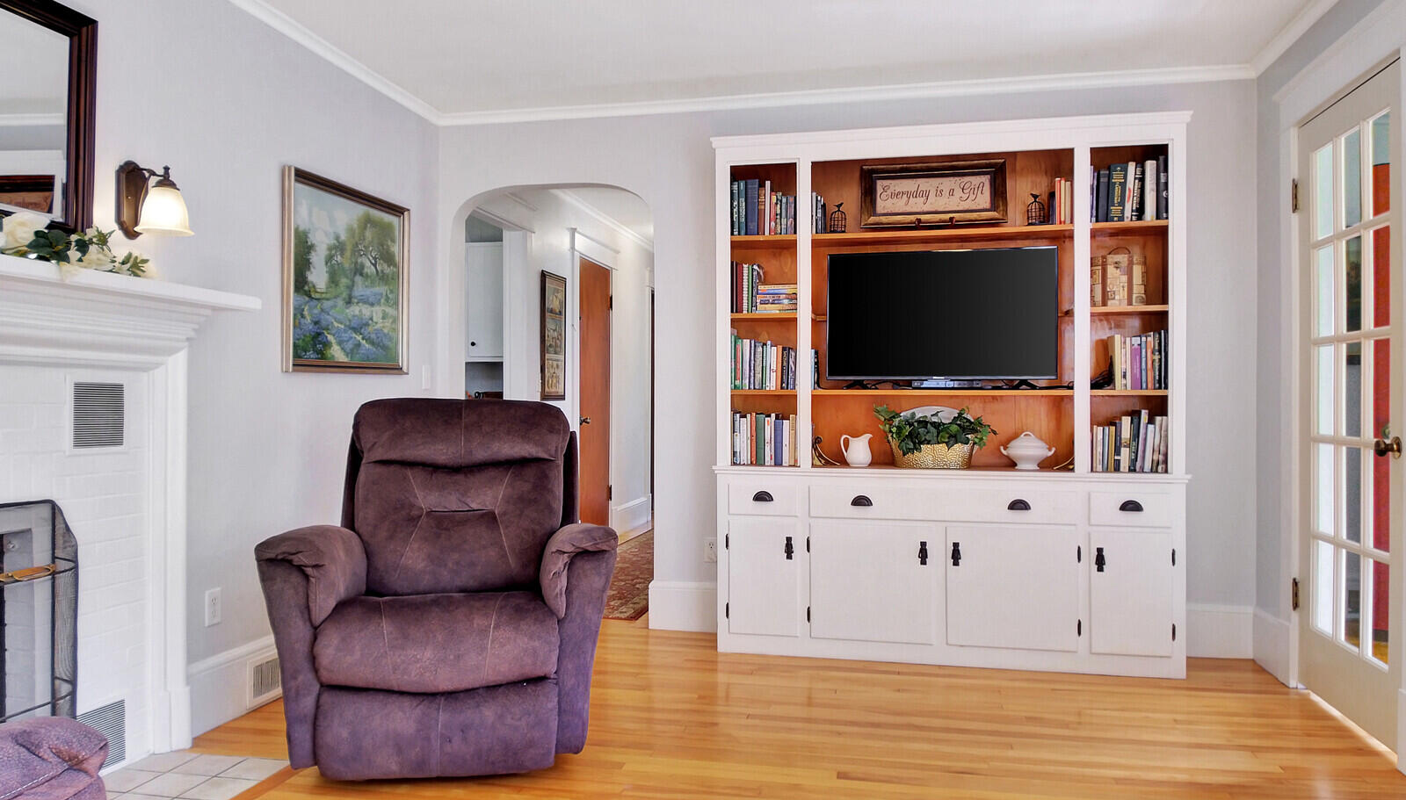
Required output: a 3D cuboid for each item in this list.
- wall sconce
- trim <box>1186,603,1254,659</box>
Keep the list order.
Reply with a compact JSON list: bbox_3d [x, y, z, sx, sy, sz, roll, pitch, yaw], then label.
[{"bbox_3d":[-1.576,-0.583,2.594,0.189,0.229,0.153,0,0,12],"label":"wall sconce"},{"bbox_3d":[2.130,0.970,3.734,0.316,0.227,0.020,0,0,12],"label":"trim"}]

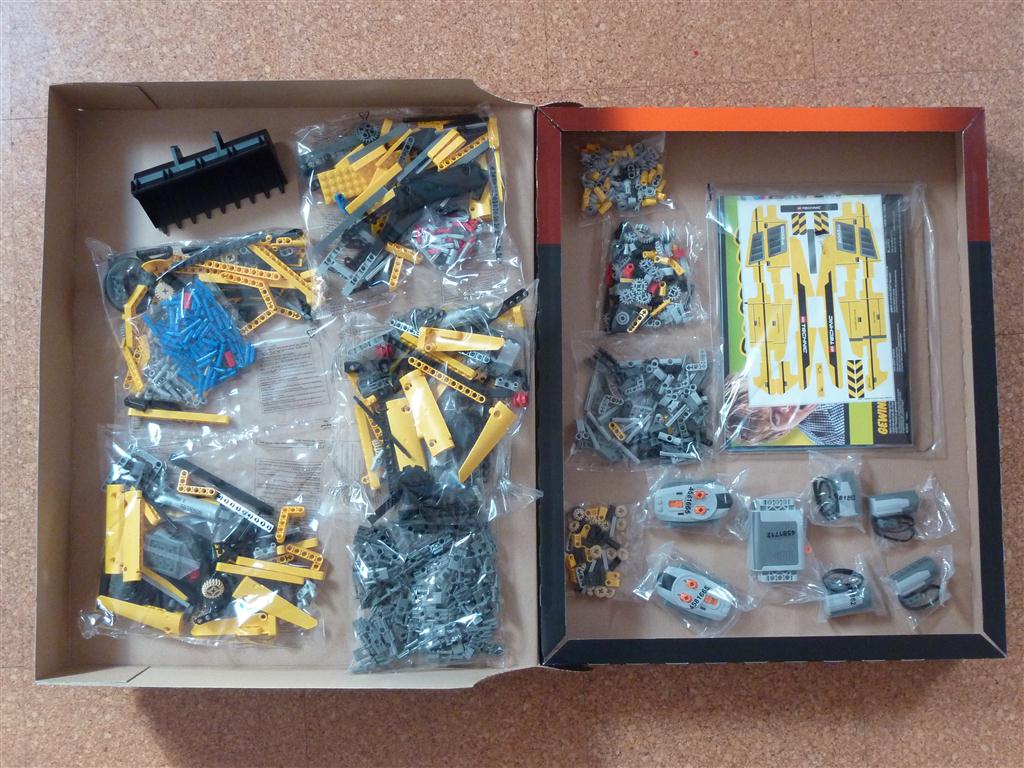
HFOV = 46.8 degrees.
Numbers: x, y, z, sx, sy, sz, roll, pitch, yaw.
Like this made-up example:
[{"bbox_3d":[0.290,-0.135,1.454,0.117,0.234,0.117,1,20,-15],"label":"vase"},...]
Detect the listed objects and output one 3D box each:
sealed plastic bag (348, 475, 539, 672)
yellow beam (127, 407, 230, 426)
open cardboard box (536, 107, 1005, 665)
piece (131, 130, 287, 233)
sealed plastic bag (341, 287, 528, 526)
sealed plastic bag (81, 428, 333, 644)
[{"bbox_3d":[-0.075,0.193,1.186,0.175,0.047,0.190,0,86,-1],"label":"sealed plastic bag"},{"bbox_3d":[-0.342,0.033,1.222,0.104,0.008,0.008,5,86,-1],"label":"yellow beam"},{"bbox_3d":[0.266,-0.001,1.267,0.474,0.076,0.576,0,86,-1],"label":"open cardboard box"},{"bbox_3d":[-0.309,-0.210,1.212,0.145,0.064,0.069,-19,87,-2],"label":"piece"},{"bbox_3d":[-0.076,0.020,1.195,0.194,0.053,0.233,3,86,-1],"label":"sealed plastic bag"},{"bbox_3d":[-0.307,0.155,1.191,0.247,0.052,0.211,2,86,-1],"label":"sealed plastic bag"}]

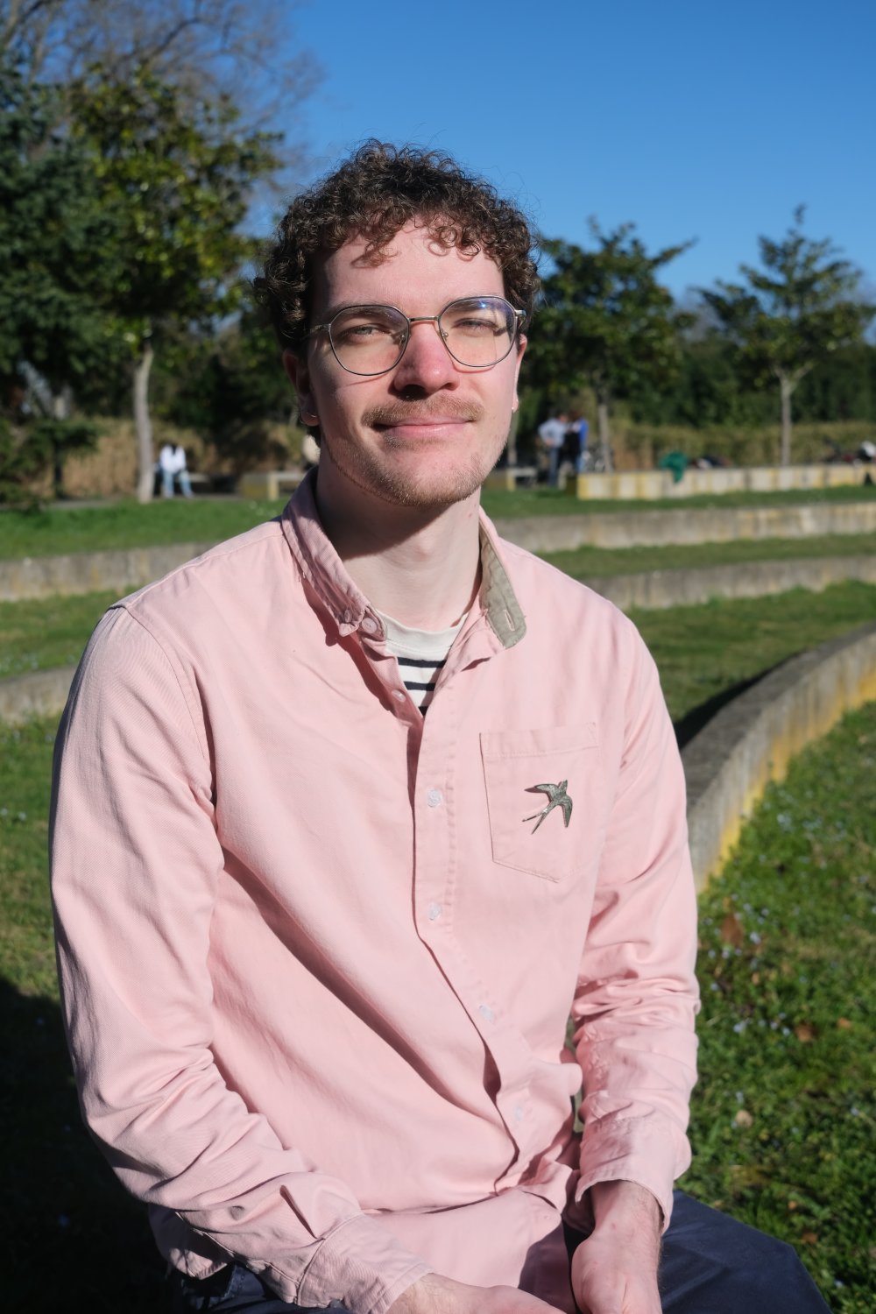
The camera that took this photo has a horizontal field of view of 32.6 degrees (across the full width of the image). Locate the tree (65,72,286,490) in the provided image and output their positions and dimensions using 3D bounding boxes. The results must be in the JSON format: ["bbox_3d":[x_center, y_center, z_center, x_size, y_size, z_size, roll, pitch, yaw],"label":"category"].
[{"bbox_3d":[-4.913,-6.852,27.753,4.100,7.859,4.000,0,8,0],"label":"tree"}]

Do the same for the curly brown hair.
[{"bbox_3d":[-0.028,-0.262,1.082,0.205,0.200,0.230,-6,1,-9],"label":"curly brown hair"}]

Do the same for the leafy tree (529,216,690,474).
[{"bbox_3d":[4.337,-7.800,38.538,4.500,6.646,4.400,0,8,0],"label":"leafy tree"}]

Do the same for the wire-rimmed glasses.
[{"bbox_3d":[-0.019,-0.209,1.035,0.140,0.050,0.140,-6,1,-9],"label":"wire-rimmed glasses"}]

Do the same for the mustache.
[{"bbox_3d":[-0.010,-0.158,0.972,0.077,0.020,0.025,-6,1,-9],"label":"mustache"}]

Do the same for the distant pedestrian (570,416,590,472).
[{"bbox_3d":[3.284,-4.816,34.682,0.420,1.697,0.500,-3,9,-21],"label":"distant pedestrian"}]

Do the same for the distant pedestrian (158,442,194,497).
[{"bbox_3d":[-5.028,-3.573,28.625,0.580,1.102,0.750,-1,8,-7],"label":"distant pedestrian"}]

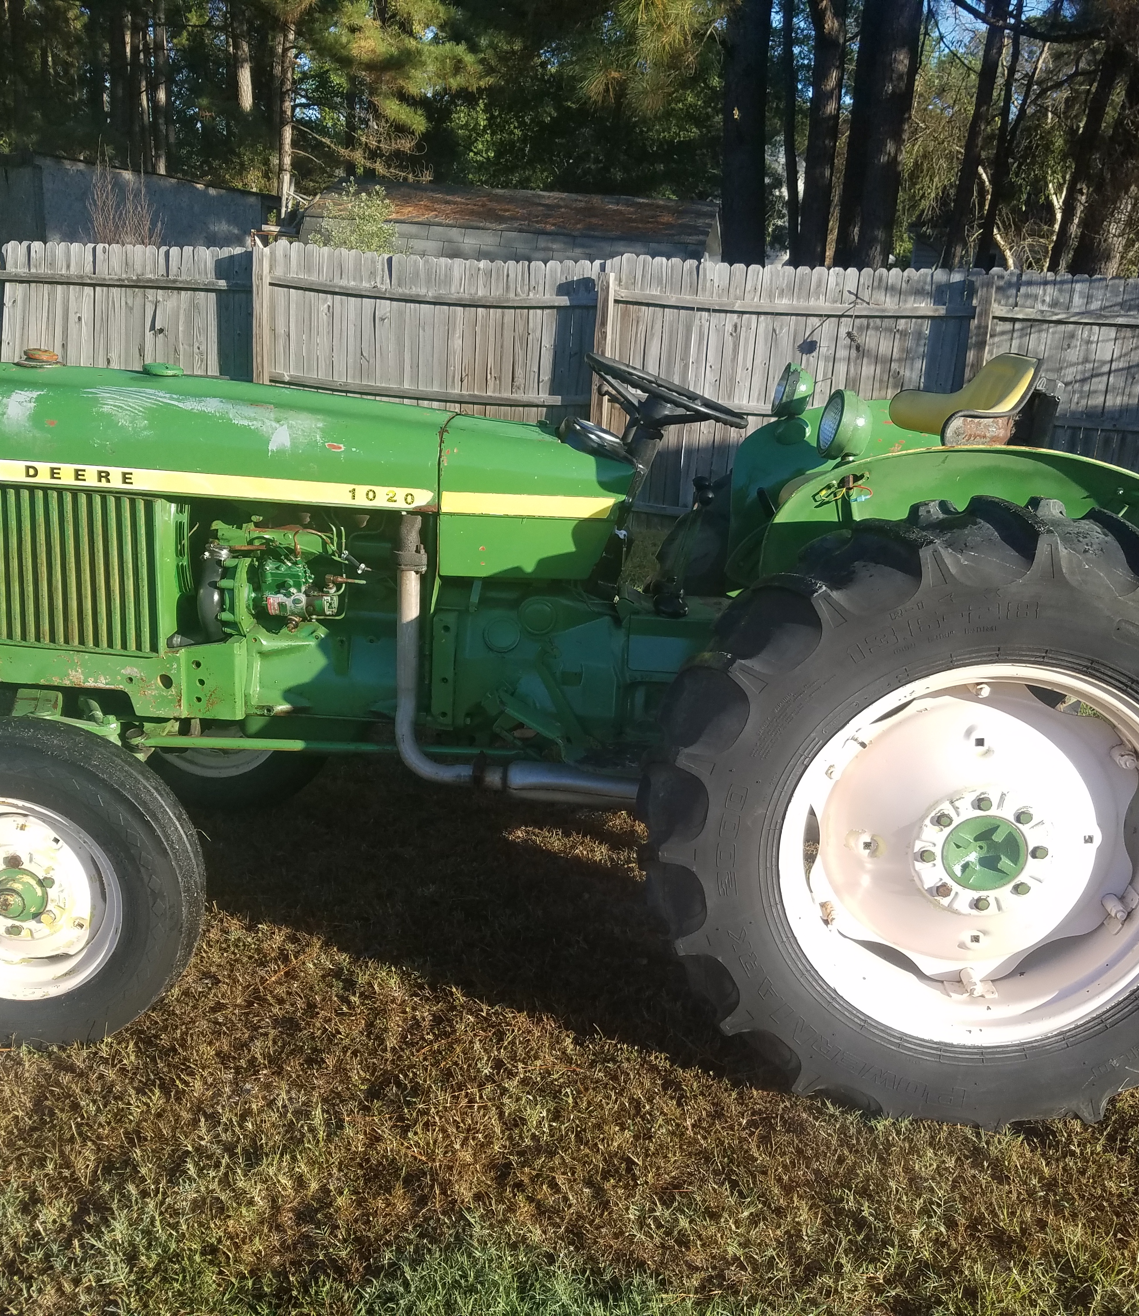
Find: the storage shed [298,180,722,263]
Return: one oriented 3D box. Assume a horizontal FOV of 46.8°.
[{"bbox_3d":[-0.453,-3.079,12.284,3.550,2.520,2.400,6,16,10],"label":"storage shed"}]

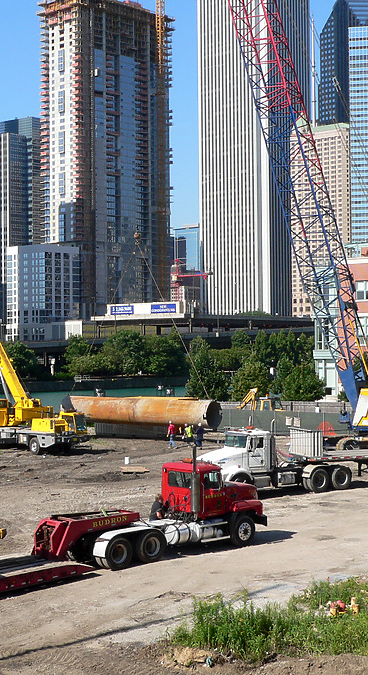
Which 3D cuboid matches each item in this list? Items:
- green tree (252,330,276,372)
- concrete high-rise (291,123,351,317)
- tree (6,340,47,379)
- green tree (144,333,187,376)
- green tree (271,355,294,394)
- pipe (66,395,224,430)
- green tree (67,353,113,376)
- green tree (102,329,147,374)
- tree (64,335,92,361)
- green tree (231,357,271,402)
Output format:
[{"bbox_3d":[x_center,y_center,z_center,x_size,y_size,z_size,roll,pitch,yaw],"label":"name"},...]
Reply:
[{"bbox_3d":[18.902,3.091,272.000,6.000,9.400,6.000,-1,0,4],"label":"green tree"},{"bbox_3d":[90.846,-65.774,745.000,39.000,147.000,37.000,-1,-1,38],"label":"concrete high-rise"},{"bbox_3d":[-34.143,4.986,248.000,9.540,8.670,9.060,0,0,0],"label":"tree"},{"bbox_3d":[-4.285,3.996,265.000,9.730,10.310,9.240,0,0,0],"label":"green tree"},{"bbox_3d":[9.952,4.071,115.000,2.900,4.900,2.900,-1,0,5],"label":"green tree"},{"bbox_3d":[-3.301,5.391,83.000,14.200,1.950,1.950,-1,-1,40],"label":"pipe"},{"bbox_3d":[-19.288,5.673,236.000,8.600,5.000,7.200,0,0,-5],"label":"green tree"},{"bbox_3d":[-12.795,3.010,246.000,9.200,9.800,8.600,0,0,-3],"label":"green tree"},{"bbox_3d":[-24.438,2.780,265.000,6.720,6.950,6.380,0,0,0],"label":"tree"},{"bbox_3d":[6.726,4.385,114.000,4.190,4.980,3.980,0,0,0],"label":"green tree"}]

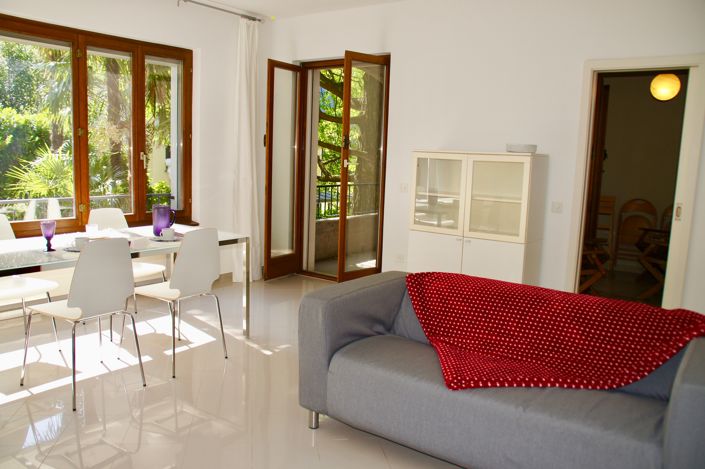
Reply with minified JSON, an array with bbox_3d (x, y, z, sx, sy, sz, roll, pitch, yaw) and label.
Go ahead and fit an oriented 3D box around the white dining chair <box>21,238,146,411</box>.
[{"bbox_3d":[-1.508,0.428,2.964,0.550,0.875,0.480,8,10,35],"label":"white dining chair"}]

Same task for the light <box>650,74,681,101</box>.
[{"bbox_3d":[3.059,-1.456,5.158,0.270,0.280,0.270,7,10,33],"label":"light"}]

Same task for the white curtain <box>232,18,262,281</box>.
[{"bbox_3d":[-1.049,-0.772,5.279,0.130,2.570,0.350,7,10,33],"label":"white curtain"}]

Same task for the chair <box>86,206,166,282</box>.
[{"bbox_3d":[-1.736,0.267,4.025,0.550,0.875,0.480,8,10,37],"label":"chair"}]

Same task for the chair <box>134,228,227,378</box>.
[{"bbox_3d":[-1.152,0.376,3.408,0.550,0.875,0.480,7,10,33],"label":"chair"}]

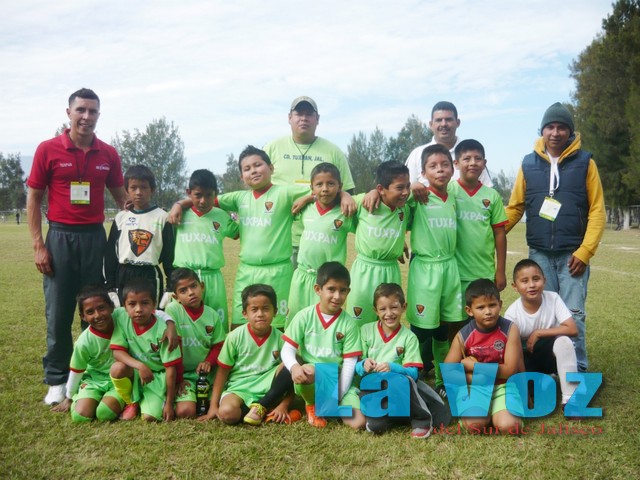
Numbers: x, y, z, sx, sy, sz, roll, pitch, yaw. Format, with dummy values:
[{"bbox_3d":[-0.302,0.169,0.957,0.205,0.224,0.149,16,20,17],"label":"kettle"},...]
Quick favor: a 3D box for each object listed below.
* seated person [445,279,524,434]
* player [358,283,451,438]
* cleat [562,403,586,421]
[{"bbox_3d":[0.819,0.534,3.020,0.420,0.700,0.520,0,2,12],"label":"seated person"},{"bbox_3d":[0.423,0.566,3.094,0.440,0.690,0.500,0,2,6],"label":"player"},{"bbox_3d":[1.268,0.841,3.040,0.090,0.085,0.220,1,2,13],"label":"cleat"}]

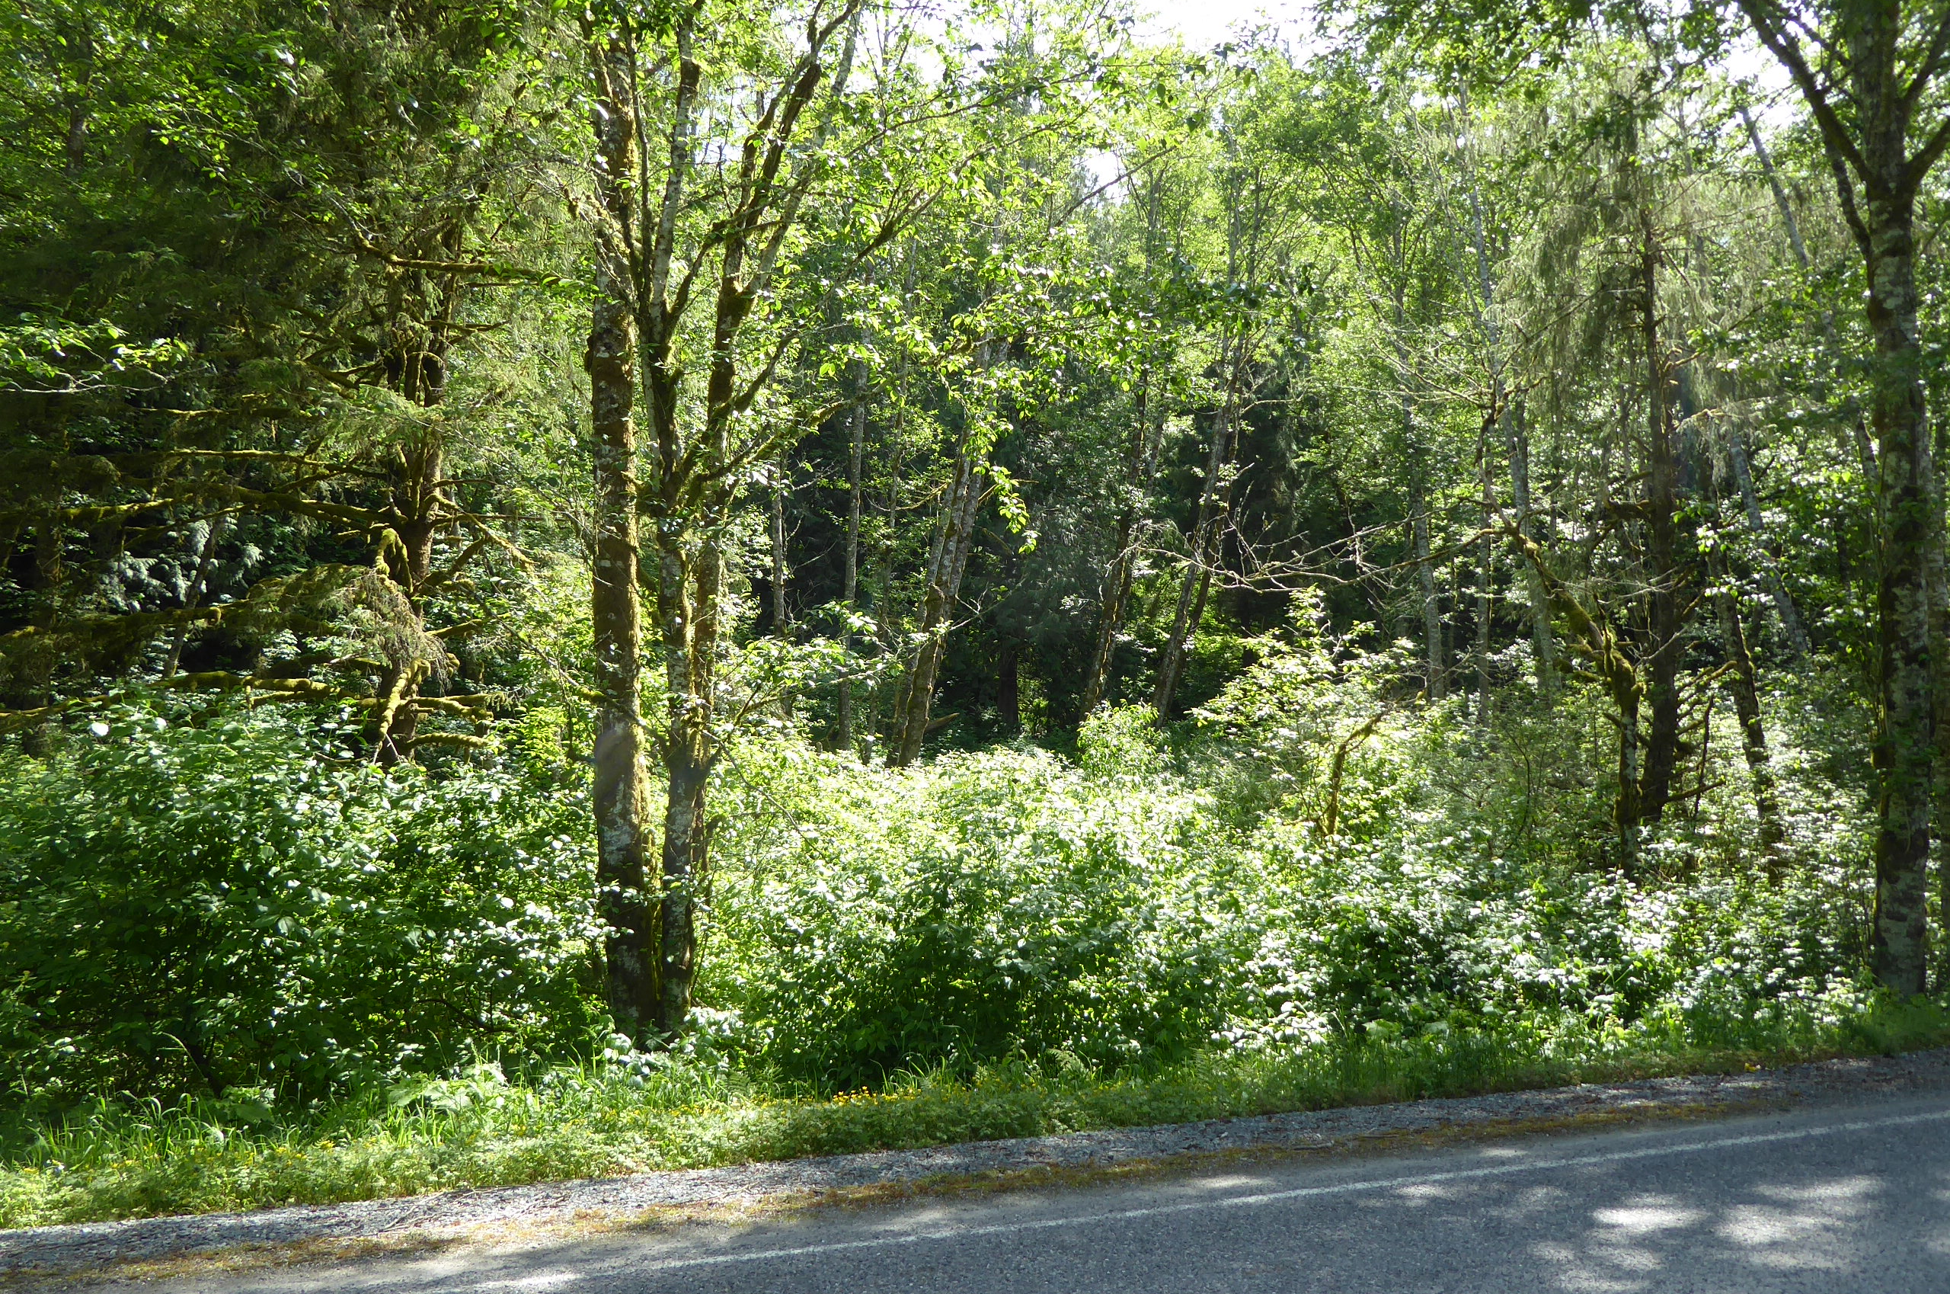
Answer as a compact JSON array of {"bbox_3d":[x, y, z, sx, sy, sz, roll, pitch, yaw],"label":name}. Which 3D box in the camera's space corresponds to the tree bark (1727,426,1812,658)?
[{"bbox_3d":[10.296,-1.345,18.240,0.217,3.082,0.217,-17,-7,29],"label":"tree bark"}]

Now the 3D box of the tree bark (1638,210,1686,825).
[{"bbox_3d":[7.082,-1.437,14.731,0.271,6.540,0.271,-1,-7,26],"label":"tree bark"}]

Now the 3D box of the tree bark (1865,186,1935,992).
[{"bbox_3d":[7.017,-0.533,10.714,0.417,6.201,0.417,-1,-7,33],"label":"tree bark"}]

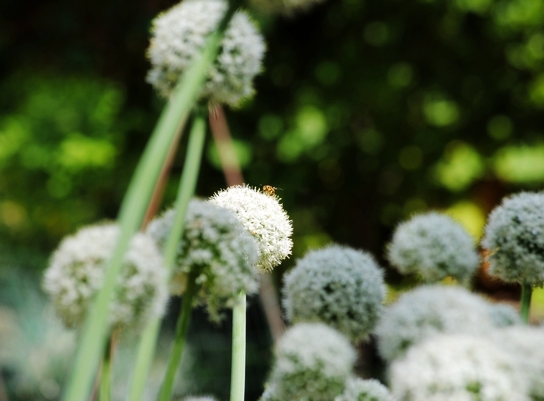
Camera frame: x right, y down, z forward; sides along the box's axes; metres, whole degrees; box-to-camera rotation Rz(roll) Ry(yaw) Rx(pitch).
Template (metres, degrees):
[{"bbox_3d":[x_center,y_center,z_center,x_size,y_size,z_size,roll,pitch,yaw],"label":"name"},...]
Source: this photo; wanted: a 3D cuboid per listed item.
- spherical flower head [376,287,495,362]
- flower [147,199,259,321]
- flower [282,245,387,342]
[{"bbox_3d":[0.106,0.087,3.250,0.076,0.065,0.076,0,0,0],"label":"spherical flower head"},{"bbox_3d":[-0.047,0.039,3.400,0.075,0.080,0.075,0,0,0],"label":"flower"},{"bbox_3d":[0.044,0.065,3.500,0.071,0.069,0.071,0,0,0],"label":"flower"}]

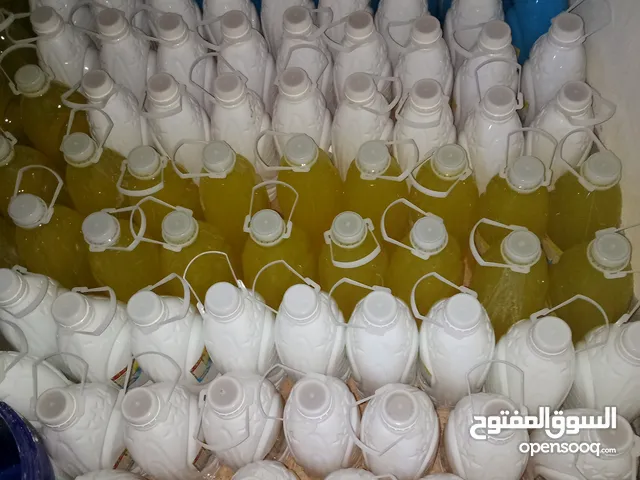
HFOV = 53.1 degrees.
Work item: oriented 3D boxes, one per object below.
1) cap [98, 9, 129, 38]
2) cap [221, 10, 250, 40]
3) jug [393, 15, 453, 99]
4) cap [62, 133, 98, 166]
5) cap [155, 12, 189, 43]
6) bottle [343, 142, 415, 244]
[{"bbox_3d":[-0.306,-0.319,0.943,0.041,0.018,0.041,-5,58,0],"label":"cap"},{"bbox_3d":[-0.124,-0.318,0.947,0.041,0.018,0.041,-5,58,0],"label":"cap"},{"bbox_3d":[0.158,-0.226,1.024,0.093,0.290,0.100,-5,58,0],"label":"jug"},{"bbox_3d":[-0.323,-0.119,0.861,0.042,0.020,0.042,-5,58,0],"label":"cap"},{"bbox_3d":[-0.217,-0.313,0.946,0.043,0.021,0.043,-2,59,4],"label":"cap"},{"bbox_3d":[0.077,-0.035,0.924,0.095,0.285,0.095,-8,59,0],"label":"bottle"}]

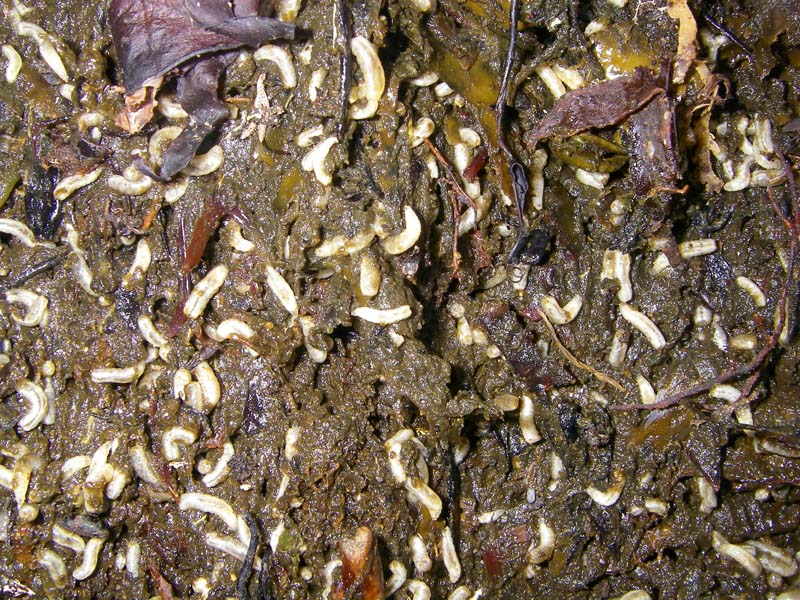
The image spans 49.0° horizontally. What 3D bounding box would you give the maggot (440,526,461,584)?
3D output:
[{"bbox_3d":[0.011,0.055,0.189,0.003,0.003,0.012,-10,79,-2],"label":"maggot"}]

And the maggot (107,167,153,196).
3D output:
[{"bbox_3d":[-0.063,-0.027,0.206,0.011,0.003,0.005,3,78,1],"label":"maggot"}]

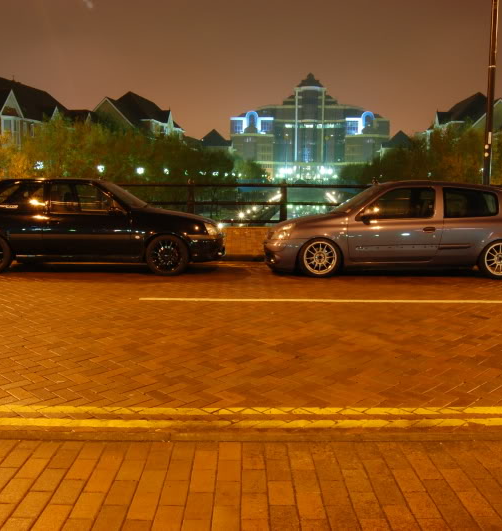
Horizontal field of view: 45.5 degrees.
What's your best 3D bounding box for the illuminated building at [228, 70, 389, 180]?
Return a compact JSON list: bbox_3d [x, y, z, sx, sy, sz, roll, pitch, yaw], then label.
[{"bbox_3d":[24.673,-56.162,247.287,63.000,45.100,38.000,1,8,5],"label":"illuminated building"}]

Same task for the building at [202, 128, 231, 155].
[{"bbox_3d":[-8.796,-25.787,145.331,10.000,13.800,20.000,1,8,5],"label":"building"}]

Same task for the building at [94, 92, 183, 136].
[{"bbox_3d":[-16.999,-17.003,84.466,10.500,13.900,22.000,1,8,5],"label":"building"}]

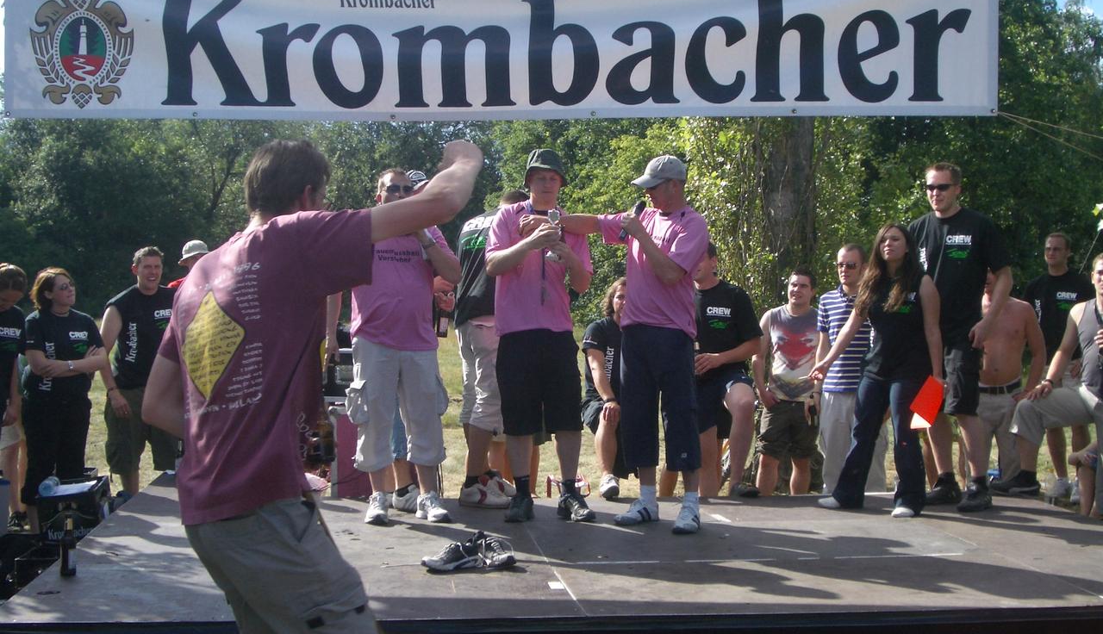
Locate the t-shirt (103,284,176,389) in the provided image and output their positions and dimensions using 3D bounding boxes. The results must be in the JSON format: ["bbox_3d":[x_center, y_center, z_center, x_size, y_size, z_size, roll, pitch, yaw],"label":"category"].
[{"bbox_3d":[-2.535,0.126,8.150,0.500,0.660,0.290,1,0,-33],"label":"t-shirt"}]

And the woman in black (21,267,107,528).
[{"bbox_3d":[-2.928,0.526,7.850,0.500,1.660,0.360,1,1,-42],"label":"woman in black"}]

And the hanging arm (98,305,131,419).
[{"bbox_3d":[-2.706,0.280,8.100,0.190,0.690,0.170,1,0,-35],"label":"hanging arm"}]

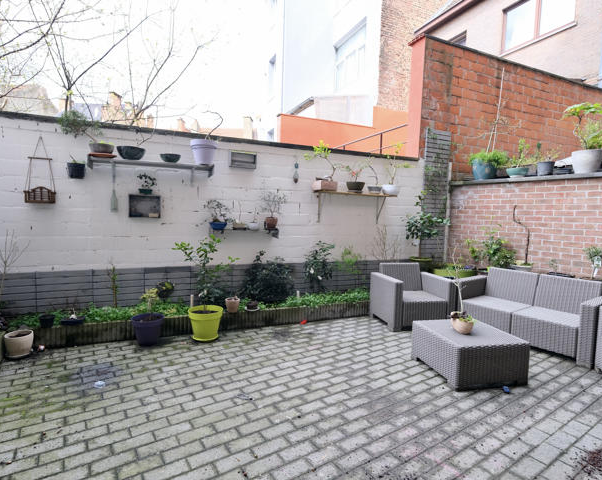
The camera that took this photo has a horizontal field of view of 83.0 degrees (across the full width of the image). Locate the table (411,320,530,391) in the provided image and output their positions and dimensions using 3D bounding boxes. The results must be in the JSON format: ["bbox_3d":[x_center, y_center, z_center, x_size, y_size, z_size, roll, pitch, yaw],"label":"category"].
[{"bbox_3d":[1.440,0.968,2.963,0.645,0.356,0.647,1,4,-13],"label":"table"}]

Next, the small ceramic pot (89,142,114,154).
[{"bbox_3d":[-2.058,-0.938,3.521,0.223,0.085,0.200,0,4,-23],"label":"small ceramic pot"}]

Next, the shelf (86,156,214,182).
[{"bbox_3d":[-1.605,-0.748,3.750,1.240,0.200,0.260,0,4,-22],"label":"shelf"}]

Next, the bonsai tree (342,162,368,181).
[{"bbox_3d":[0.738,-0.931,4.691,0.350,0.270,0.270,0,4,-23],"label":"bonsai tree"}]

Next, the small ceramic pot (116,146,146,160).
[{"bbox_3d":[-1.808,-0.922,3.624,0.285,0.145,0.240,0,4,-23],"label":"small ceramic pot"}]

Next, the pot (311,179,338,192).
[{"bbox_3d":[0.312,-0.712,4.544,0.220,0.135,0.200,0,4,-22],"label":"pot"}]

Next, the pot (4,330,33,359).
[{"bbox_3d":[-2.551,0.944,3.071,0.210,0.205,0.210,0,4,-22],"label":"pot"}]

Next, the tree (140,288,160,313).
[{"bbox_3d":[-1.528,0.619,3.434,0.190,0.280,0.180,0,4,-23],"label":"tree"}]

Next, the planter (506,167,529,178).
[{"bbox_3d":[3.074,-0.953,4.817,0.265,0.145,0.265,-1,4,-39],"label":"planter"}]

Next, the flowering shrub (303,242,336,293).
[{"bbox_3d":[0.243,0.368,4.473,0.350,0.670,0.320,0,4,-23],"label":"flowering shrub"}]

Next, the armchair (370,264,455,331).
[{"bbox_3d":[1.407,0.695,4.342,0.829,0.724,0.645,0,4,-15],"label":"armchair"}]

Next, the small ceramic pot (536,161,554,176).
[{"bbox_3d":[3.231,-0.934,4.488,0.195,0.185,0.195,-2,5,-40],"label":"small ceramic pot"}]

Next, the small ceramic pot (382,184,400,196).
[{"bbox_3d":[1.293,-0.714,4.928,0.235,0.150,0.235,1,4,0],"label":"small ceramic pot"}]

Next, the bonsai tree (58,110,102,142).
[{"bbox_3d":[-2.215,-1.136,3.404,0.370,0.315,0.310,0,4,-23],"label":"bonsai tree"}]

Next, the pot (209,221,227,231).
[{"bbox_3d":[-0.975,-0.162,4.032,0.195,0.095,0.170,0,4,-22],"label":"pot"}]

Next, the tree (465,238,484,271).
[{"bbox_3d":[2.385,0.199,4.673,0.240,0.430,0.220,0,4,-23],"label":"tree"}]

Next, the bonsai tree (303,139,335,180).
[{"bbox_3d":[0.242,-1.038,4.439,0.360,0.460,0.270,0,4,-23],"label":"bonsai tree"}]

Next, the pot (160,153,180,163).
[{"bbox_3d":[-1.448,-0.908,3.777,0.220,0.105,0.200,0,4,-23],"label":"pot"}]

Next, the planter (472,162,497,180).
[{"bbox_3d":[2.766,-1.047,5.117,0.335,0.285,0.335,-2,5,-40],"label":"planter"}]

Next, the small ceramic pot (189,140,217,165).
[{"bbox_3d":[-1.112,-1.000,3.888,0.304,0.238,0.304,0,4,-23],"label":"small ceramic pot"}]

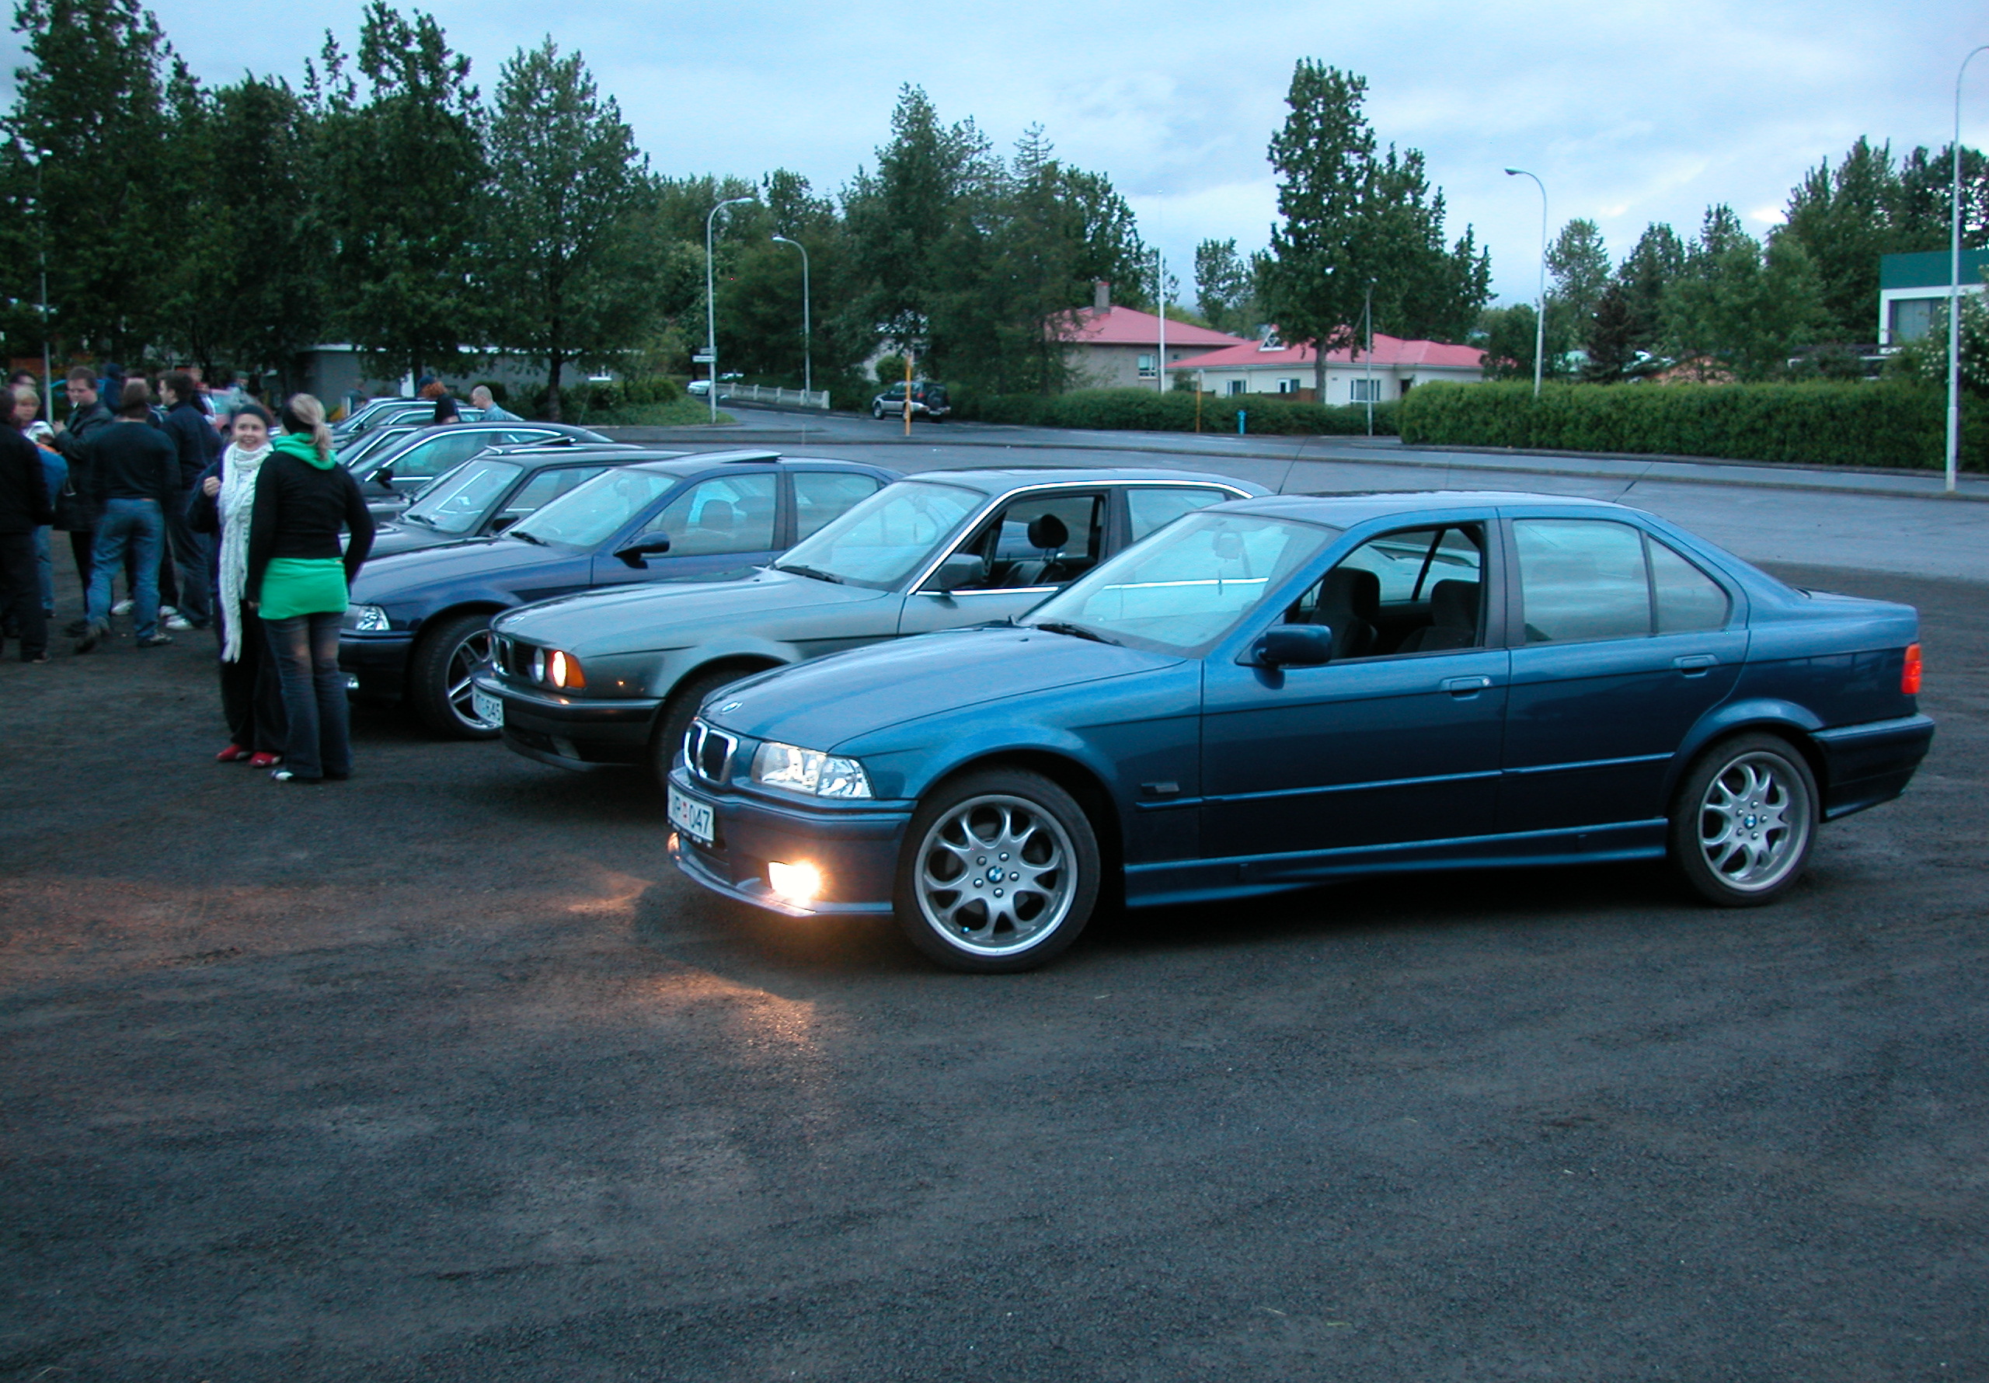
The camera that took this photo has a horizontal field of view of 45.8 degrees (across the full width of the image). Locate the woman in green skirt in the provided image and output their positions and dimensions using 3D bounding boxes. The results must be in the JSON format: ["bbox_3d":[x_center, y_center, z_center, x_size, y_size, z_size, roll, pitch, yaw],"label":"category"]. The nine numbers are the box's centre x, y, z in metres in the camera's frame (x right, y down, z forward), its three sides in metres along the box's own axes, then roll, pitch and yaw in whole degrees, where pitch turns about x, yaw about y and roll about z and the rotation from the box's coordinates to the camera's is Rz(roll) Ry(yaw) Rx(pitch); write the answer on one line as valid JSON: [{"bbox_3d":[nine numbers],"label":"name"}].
[{"bbox_3d":[-2.950,-0.447,10.200,0.530,1.670,0.360,-3,7,-22],"label":"woman in green skirt"}]

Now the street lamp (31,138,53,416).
[{"bbox_3d":[-26.277,-11.386,65.523,0.300,8.000,1.600,-5,9,-35],"label":"street lamp"}]

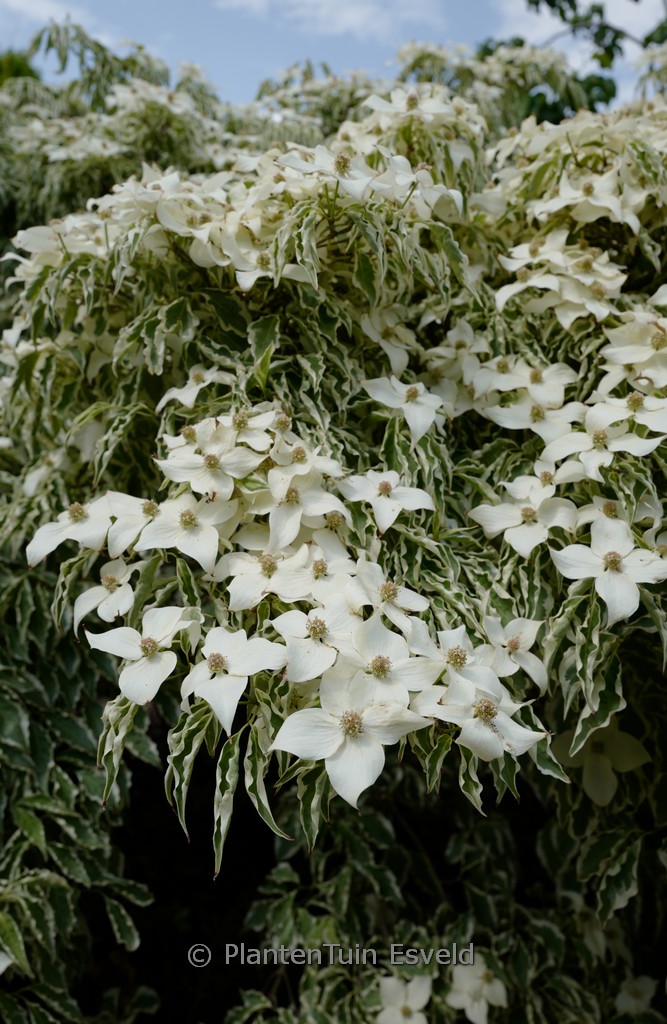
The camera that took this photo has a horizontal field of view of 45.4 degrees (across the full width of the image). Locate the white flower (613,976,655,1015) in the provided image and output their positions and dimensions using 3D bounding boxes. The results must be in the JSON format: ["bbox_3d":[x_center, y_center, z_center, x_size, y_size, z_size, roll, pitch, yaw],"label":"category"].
[{"bbox_3d":[0.512,0.821,1.350,0.070,0.070,0.030,2,-28,7],"label":"white flower"}]

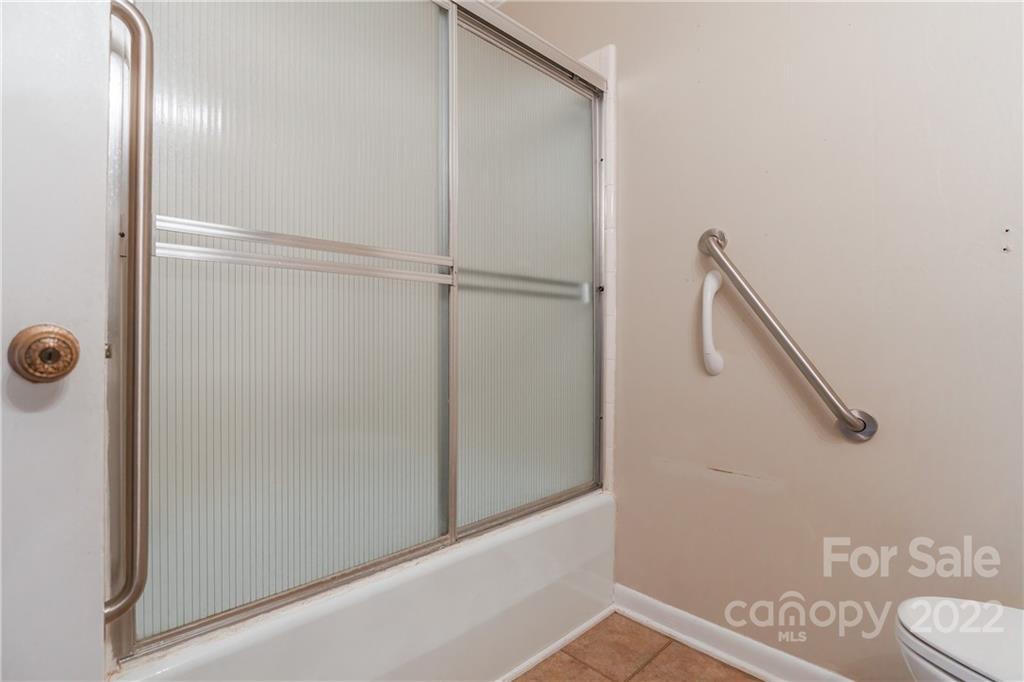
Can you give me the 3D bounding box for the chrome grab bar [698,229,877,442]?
[{"bbox_3d":[0.699,-0.042,1.208,0.074,0.691,0.082,0,-35,-47],"label":"chrome grab bar"}]

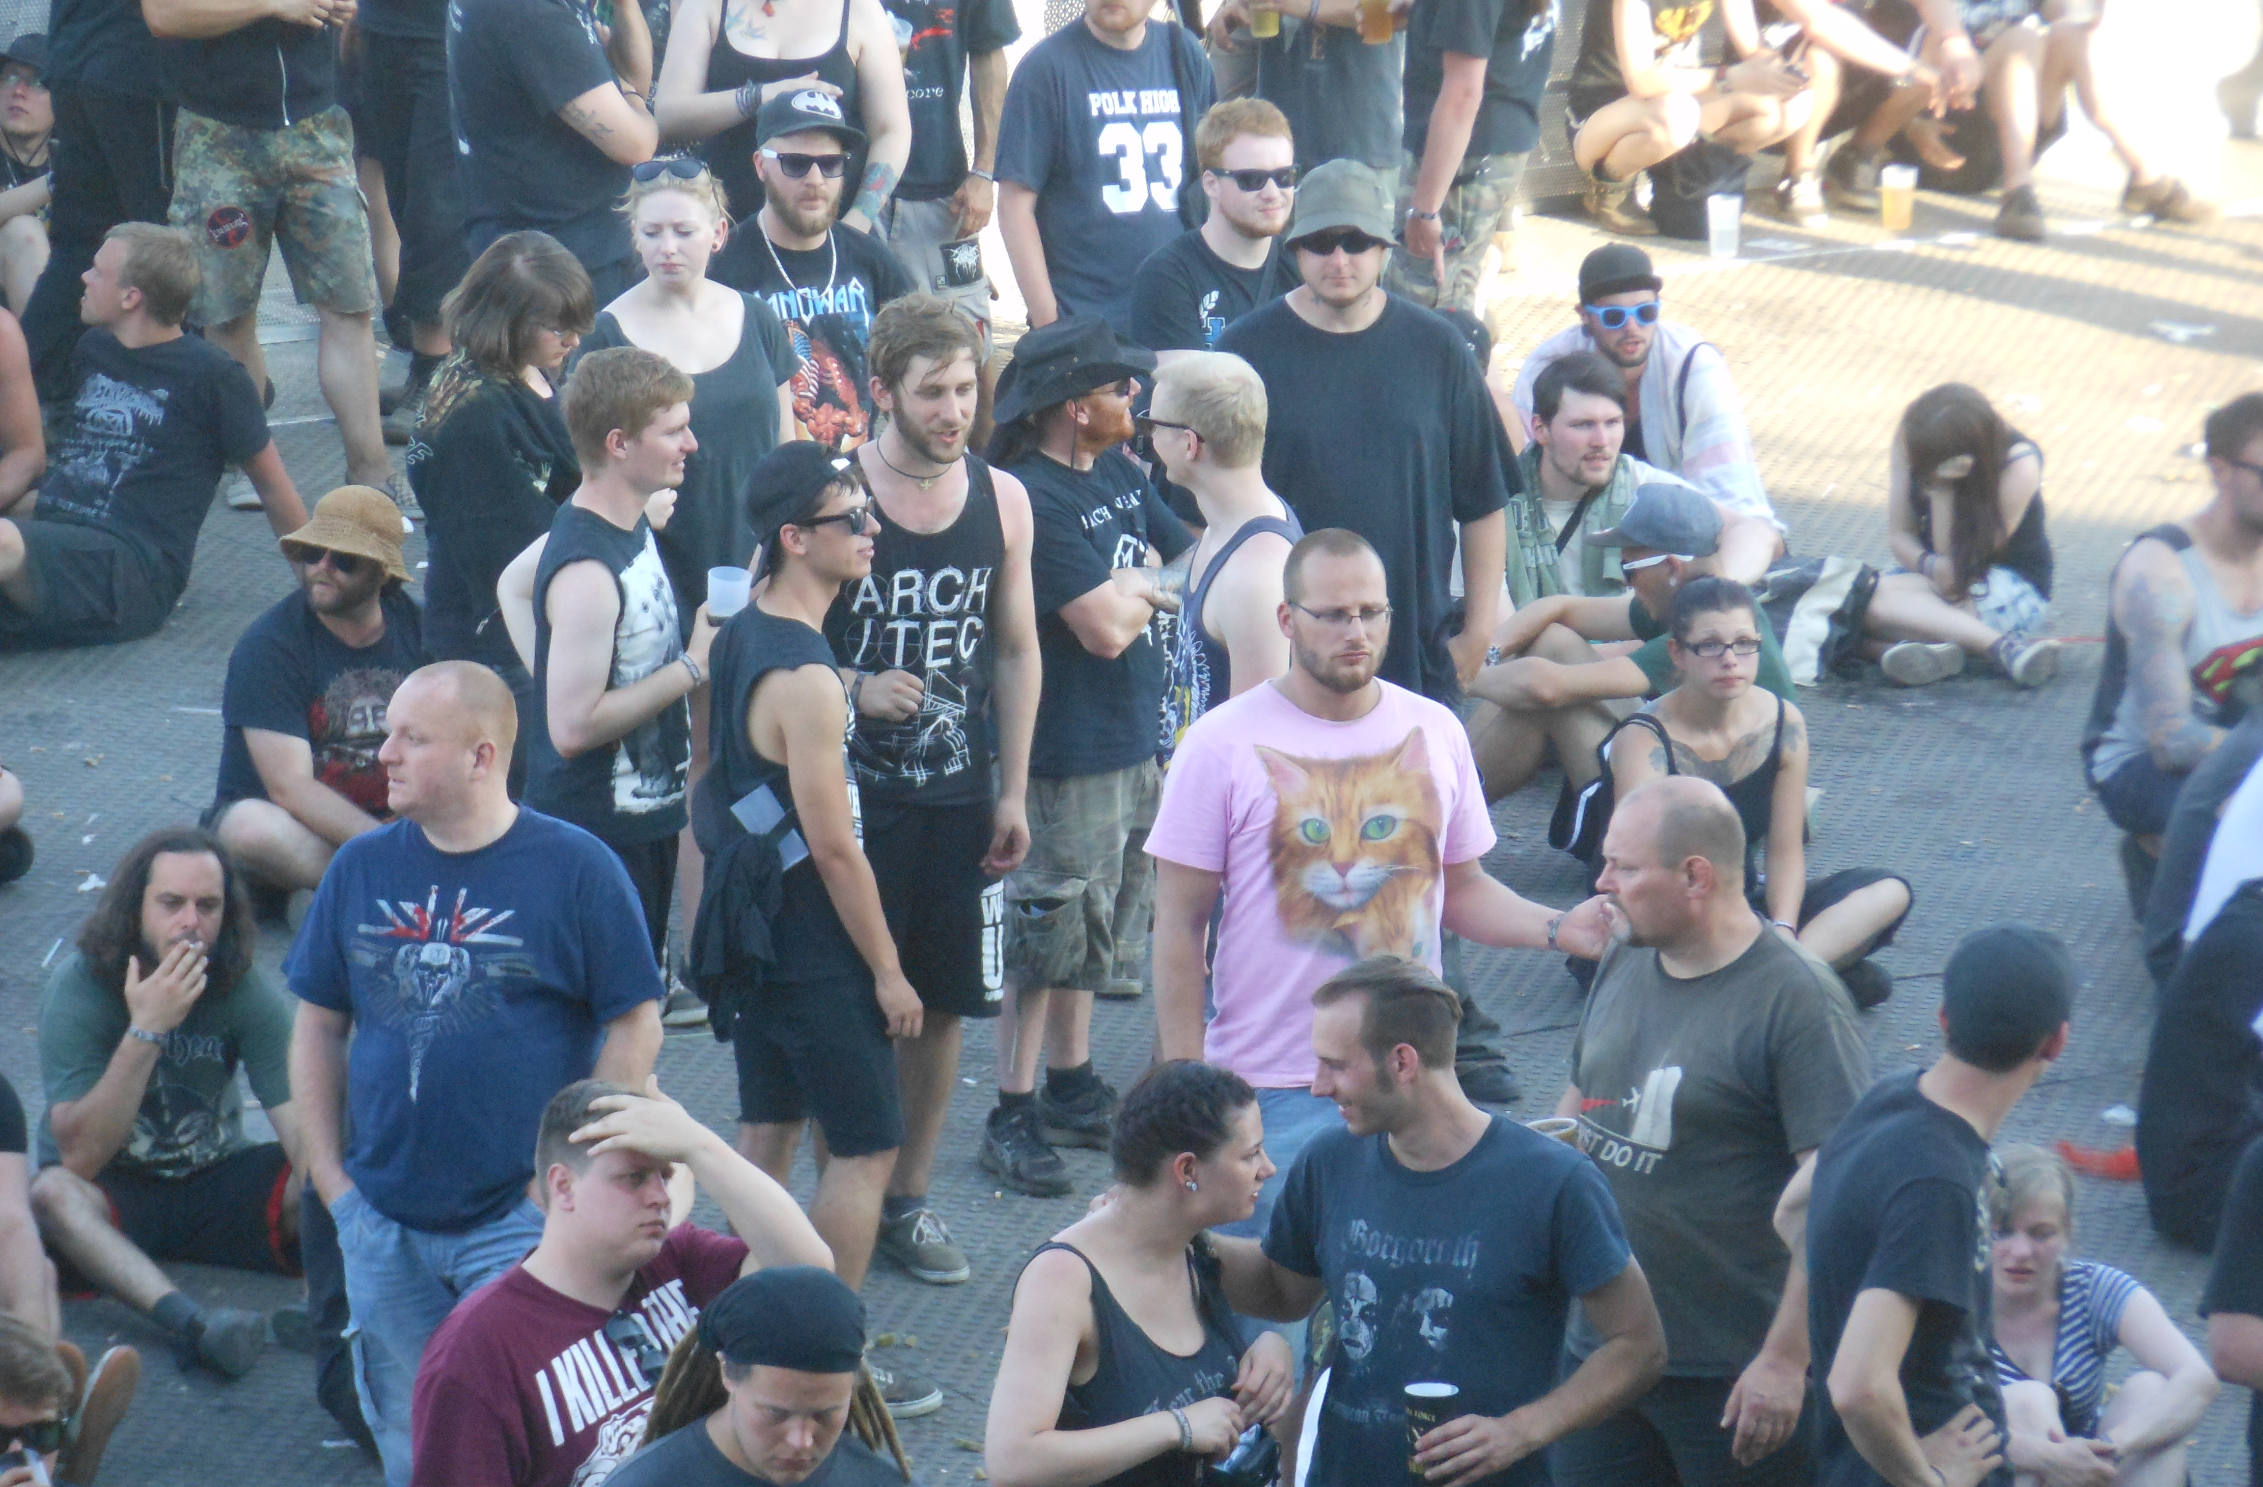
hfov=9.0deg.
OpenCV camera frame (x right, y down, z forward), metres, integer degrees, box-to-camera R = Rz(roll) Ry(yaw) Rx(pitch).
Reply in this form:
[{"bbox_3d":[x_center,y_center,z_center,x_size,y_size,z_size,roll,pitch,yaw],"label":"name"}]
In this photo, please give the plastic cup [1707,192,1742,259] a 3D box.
[{"bbox_3d":[1.476,-1.287,35.598,0.086,0.147,0.086,1,15,0],"label":"plastic cup"}]

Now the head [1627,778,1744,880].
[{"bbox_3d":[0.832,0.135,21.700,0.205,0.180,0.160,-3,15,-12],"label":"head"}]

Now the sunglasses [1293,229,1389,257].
[{"bbox_3d":[0.386,-0.932,26.400,0.148,0.050,0.150,0,14,-2],"label":"sunglasses"}]

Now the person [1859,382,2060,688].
[{"bbox_3d":[1.856,-0.489,32.012,0.500,0.610,0.640,3,13,14],"label":"person"}]

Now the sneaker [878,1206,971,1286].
[{"bbox_3d":[-0.394,0.928,27.197,0.110,0.107,0.290,-6,16,-24],"label":"sneaker"}]

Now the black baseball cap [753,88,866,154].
[{"bbox_3d":[-0.602,-1.182,27.150,0.180,0.135,0.270,-6,10,-22],"label":"black baseball cap"}]

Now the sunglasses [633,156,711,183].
[{"bbox_3d":[-0.861,-1.047,27.059,0.143,0.050,0.145,3,-27,12],"label":"sunglasses"}]

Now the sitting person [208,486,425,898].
[{"bbox_3d":[-1.591,-0.098,29.526,0.700,0.840,0.680,-5,16,-23],"label":"sitting person"}]

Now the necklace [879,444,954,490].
[{"bbox_3d":[-0.404,-0.547,26.916,0.150,0.110,0.140,-1,15,-8],"label":"necklace"}]

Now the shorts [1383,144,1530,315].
[{"bbox_3d":[0.696,-1.107,30.780,0.330,0.510,0.370,2,14,7],"label":"shorts"}]

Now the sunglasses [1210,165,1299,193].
[{"bbox_3d":[0.245,-1.128,28.600,0.147,0.050,0.150,-6,14,-24],"label":"sunglasses"}]

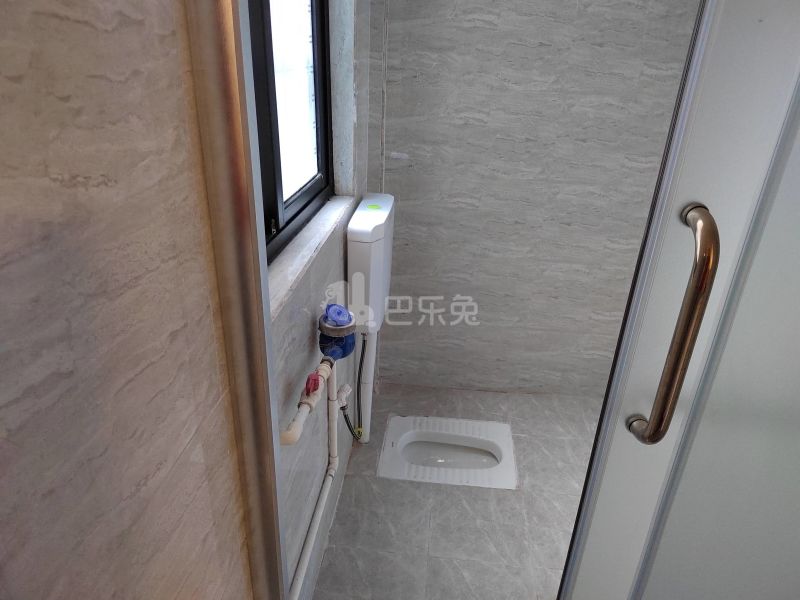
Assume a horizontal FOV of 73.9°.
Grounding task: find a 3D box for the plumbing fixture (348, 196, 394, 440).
[{"bbox_3d":[-0.103,0.117,1.894,0.108,0.900,0.420,4,24,4],"label":"plumbing fixture"}]

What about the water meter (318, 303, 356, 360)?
[{"bbox_3d":[-0.142,0.073,1.218,0.086,0.128,0.125,4,24,4],"label":"water meter"}]

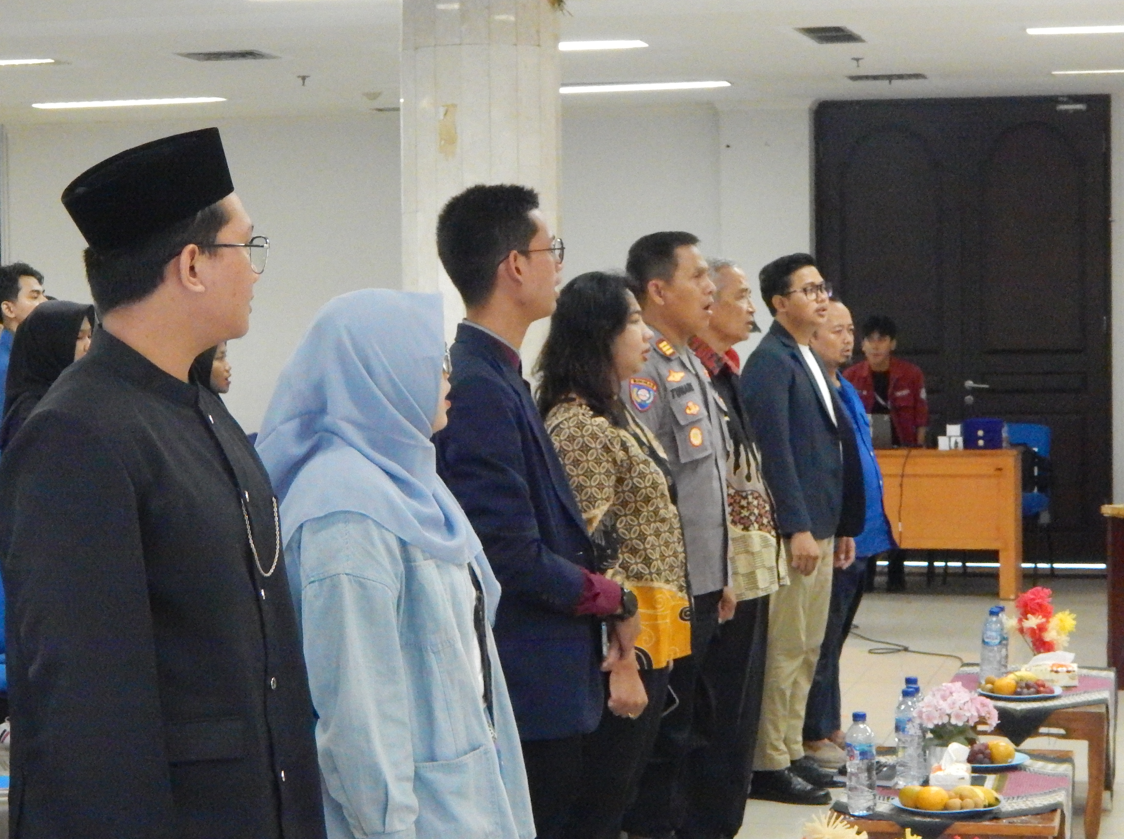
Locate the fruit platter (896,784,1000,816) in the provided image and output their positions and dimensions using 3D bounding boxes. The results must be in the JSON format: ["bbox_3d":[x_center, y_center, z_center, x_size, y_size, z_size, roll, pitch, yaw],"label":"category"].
[{"bbox_3d":[0.903,0.873,6.479,0.260,0.076,0.260,0,3,13],"label":"fruit platter"}]

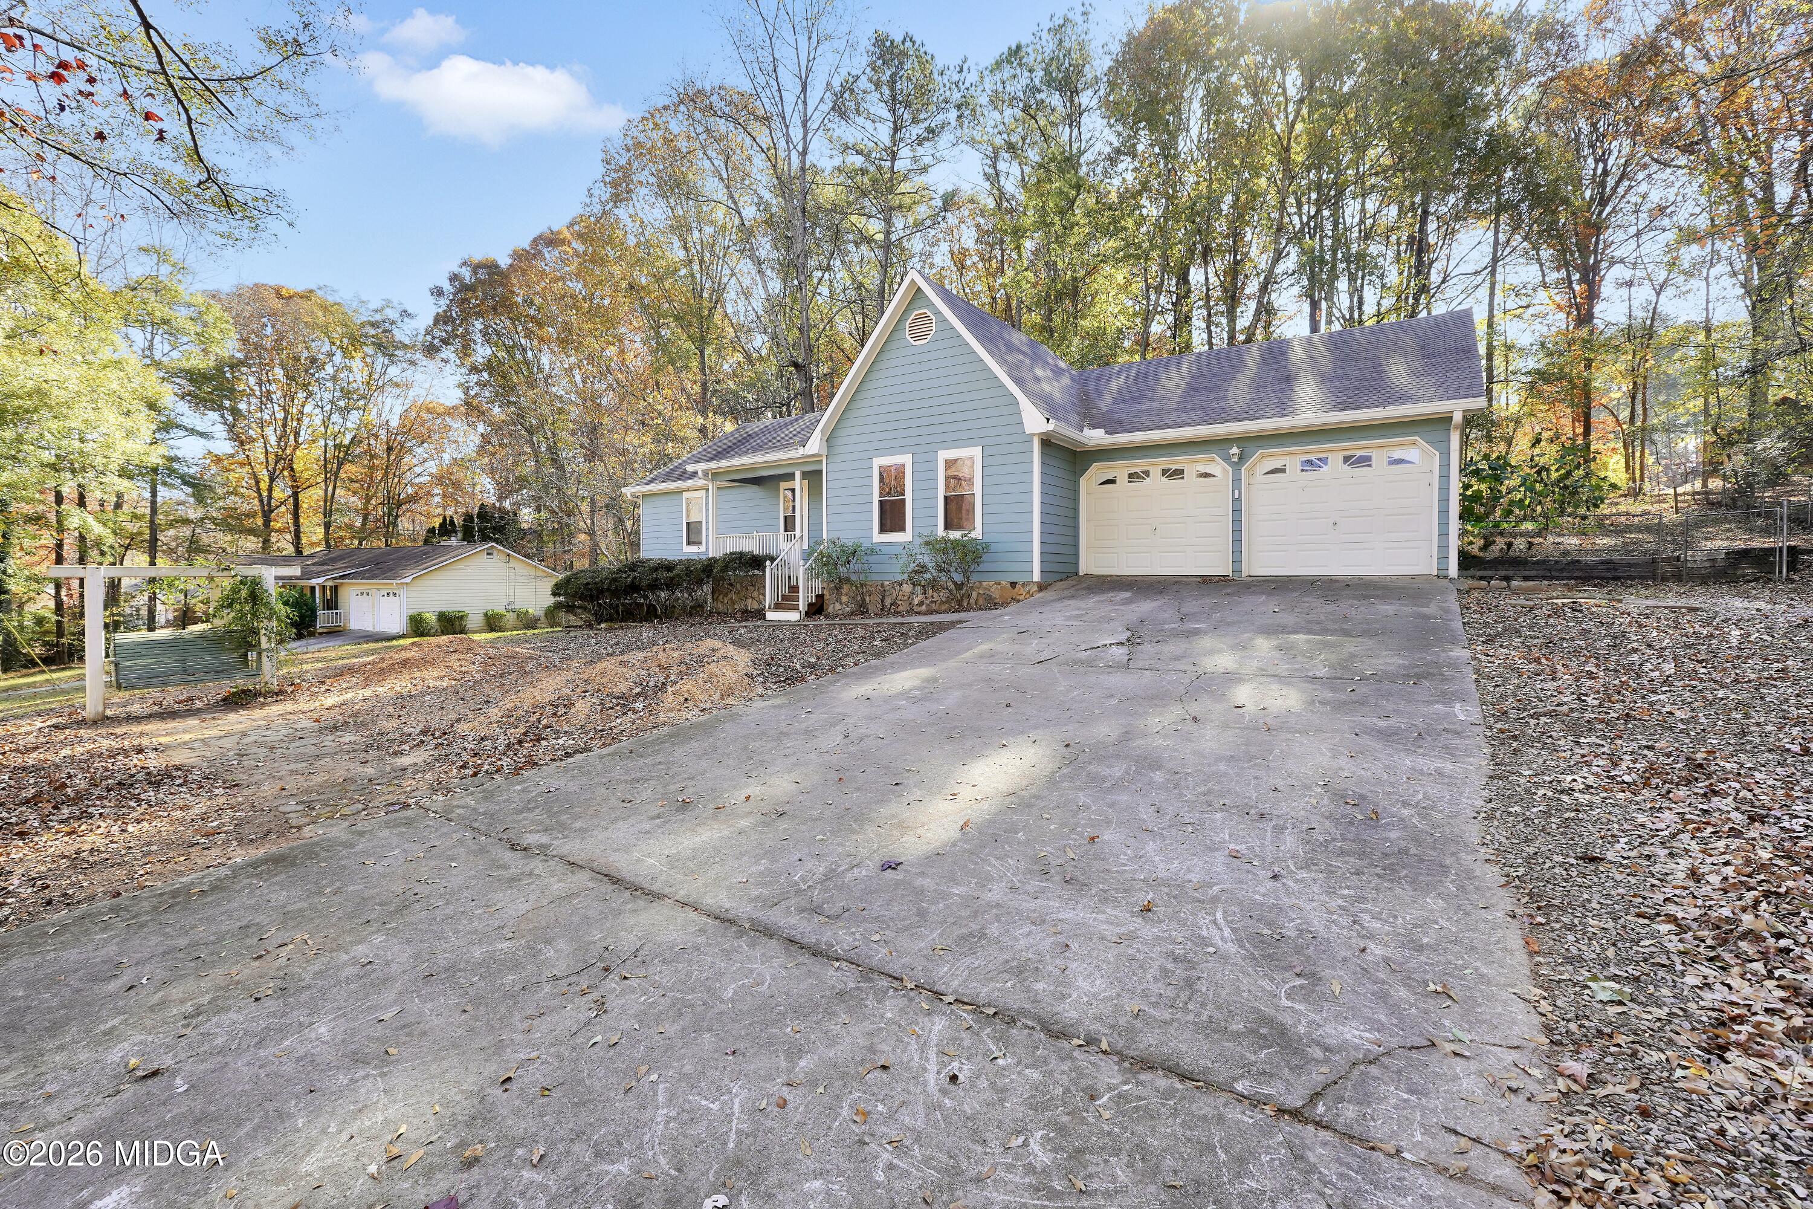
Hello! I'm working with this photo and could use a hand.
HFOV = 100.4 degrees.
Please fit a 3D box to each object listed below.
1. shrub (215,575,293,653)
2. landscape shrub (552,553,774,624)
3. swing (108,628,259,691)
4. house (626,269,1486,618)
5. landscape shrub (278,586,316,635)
[{"bbox_3d":[-9.750,0.130,11.400,0.850,1.150,0.950,2,3,40],"label":"shrub"},{"bbox_3d":[-6.529,-0.263,19.312,8.200,1.800,1.700,1,3,34],"label":"landscape shrub"},{"bbox_3d":[-10.200,0.770,10.700,0.650,0.700,1.500,2,3,40],"label":"swing"},{"bbox_3d":[2.028,-3.201,19.505,20.100,6.700,11.400,1,3,34],"label":"house"},{"bbox_3d":[-29.800,0.220,36.800,1.750,2.450,1.750,1,3,34],"label":"landscape shrub"}]

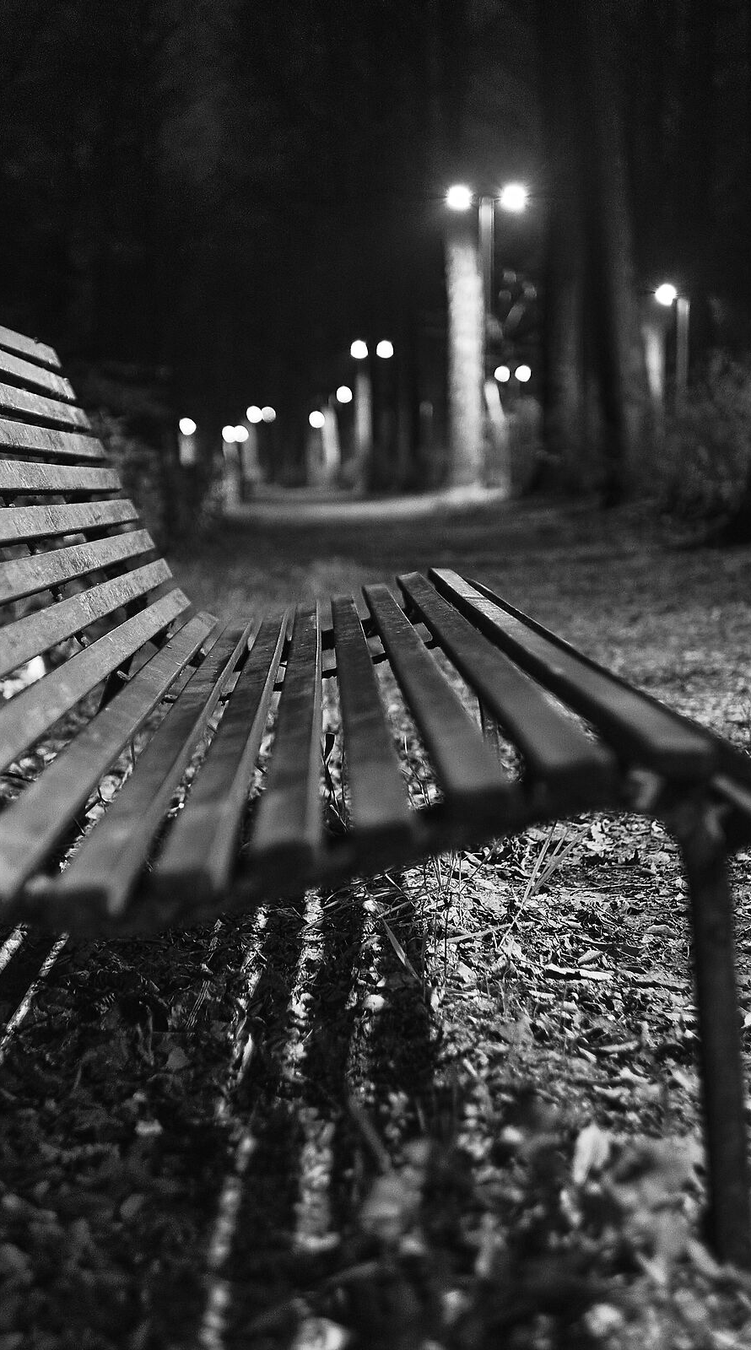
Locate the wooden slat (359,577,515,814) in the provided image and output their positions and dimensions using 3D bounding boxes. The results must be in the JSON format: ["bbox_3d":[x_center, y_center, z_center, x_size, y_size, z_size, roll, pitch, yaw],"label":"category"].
[{"bbox_3d":[0.029,-0.038,2.474,0.039,0.025,2.530,-6,6,-1],"label":"wooden slat"}]

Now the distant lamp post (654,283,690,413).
[{"bbox_3d":[5.934,-5.457,39.684,0.600,4.500,0.300,-1,5,-1],"label":"distant lamp post"}]

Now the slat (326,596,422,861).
[{"bbox_3d":[-0.027,-0.014,2.475,0.039,0.025,2.530,-8,6,-1],"label":"slat"}]

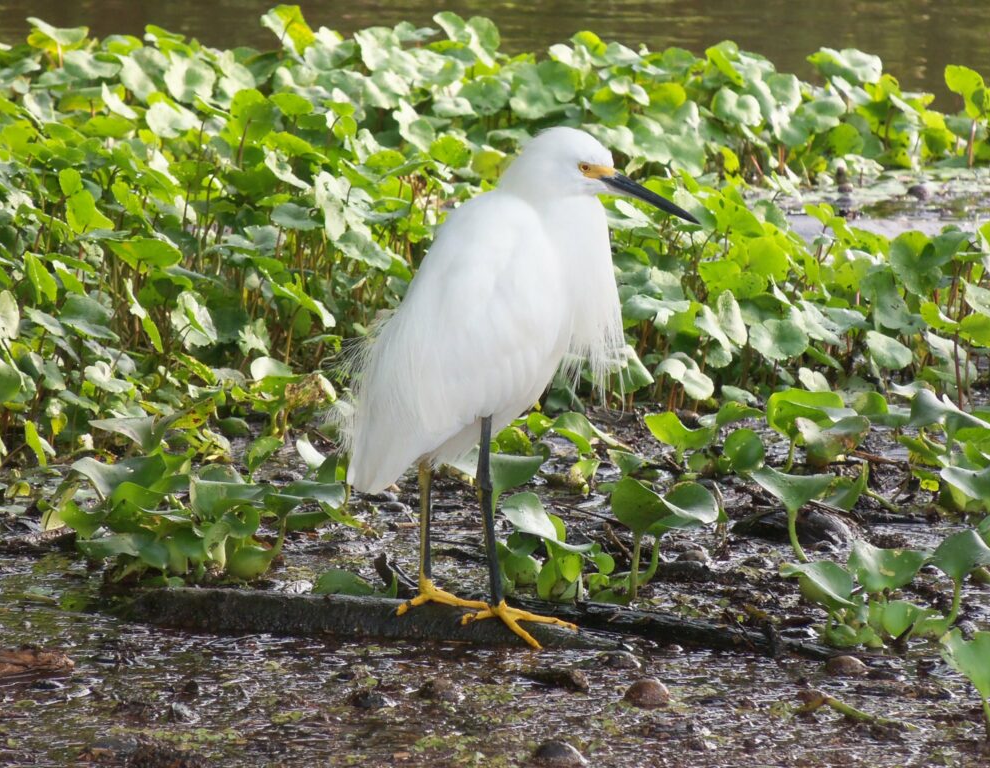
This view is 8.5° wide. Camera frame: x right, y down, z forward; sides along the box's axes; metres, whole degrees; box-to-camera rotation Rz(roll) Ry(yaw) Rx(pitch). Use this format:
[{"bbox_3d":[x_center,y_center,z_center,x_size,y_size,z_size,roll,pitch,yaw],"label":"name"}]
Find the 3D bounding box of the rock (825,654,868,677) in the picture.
[{"bbox_3d":[0.296,0.238,5.586,0.035,0.018,0.030,0,13,0],"label":"rock"}]

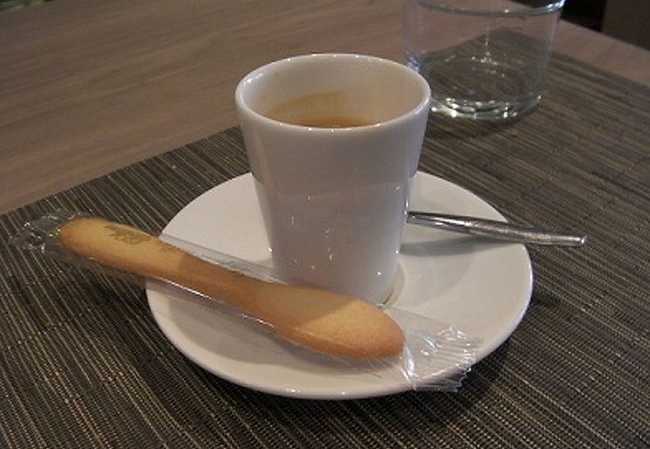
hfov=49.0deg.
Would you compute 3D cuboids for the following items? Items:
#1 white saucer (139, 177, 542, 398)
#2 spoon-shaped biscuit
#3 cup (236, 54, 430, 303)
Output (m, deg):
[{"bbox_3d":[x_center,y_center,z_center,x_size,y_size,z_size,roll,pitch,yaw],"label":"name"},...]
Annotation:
[{"bbox_3d":[0.005,0.018,0.253,0.132,0.018,0.132,-1,34,1],"label":"white saucer"},{"bbox_3d":[-0.035,0.019,0.232,0.126,0.010,0.018,15,38,19],"label":"spoon-shaped biscuit"},{"bbox_3d":[0.004,-0.010,0.234,0.058,0.074,0.058,-1,34,1],"label":"cup"}]

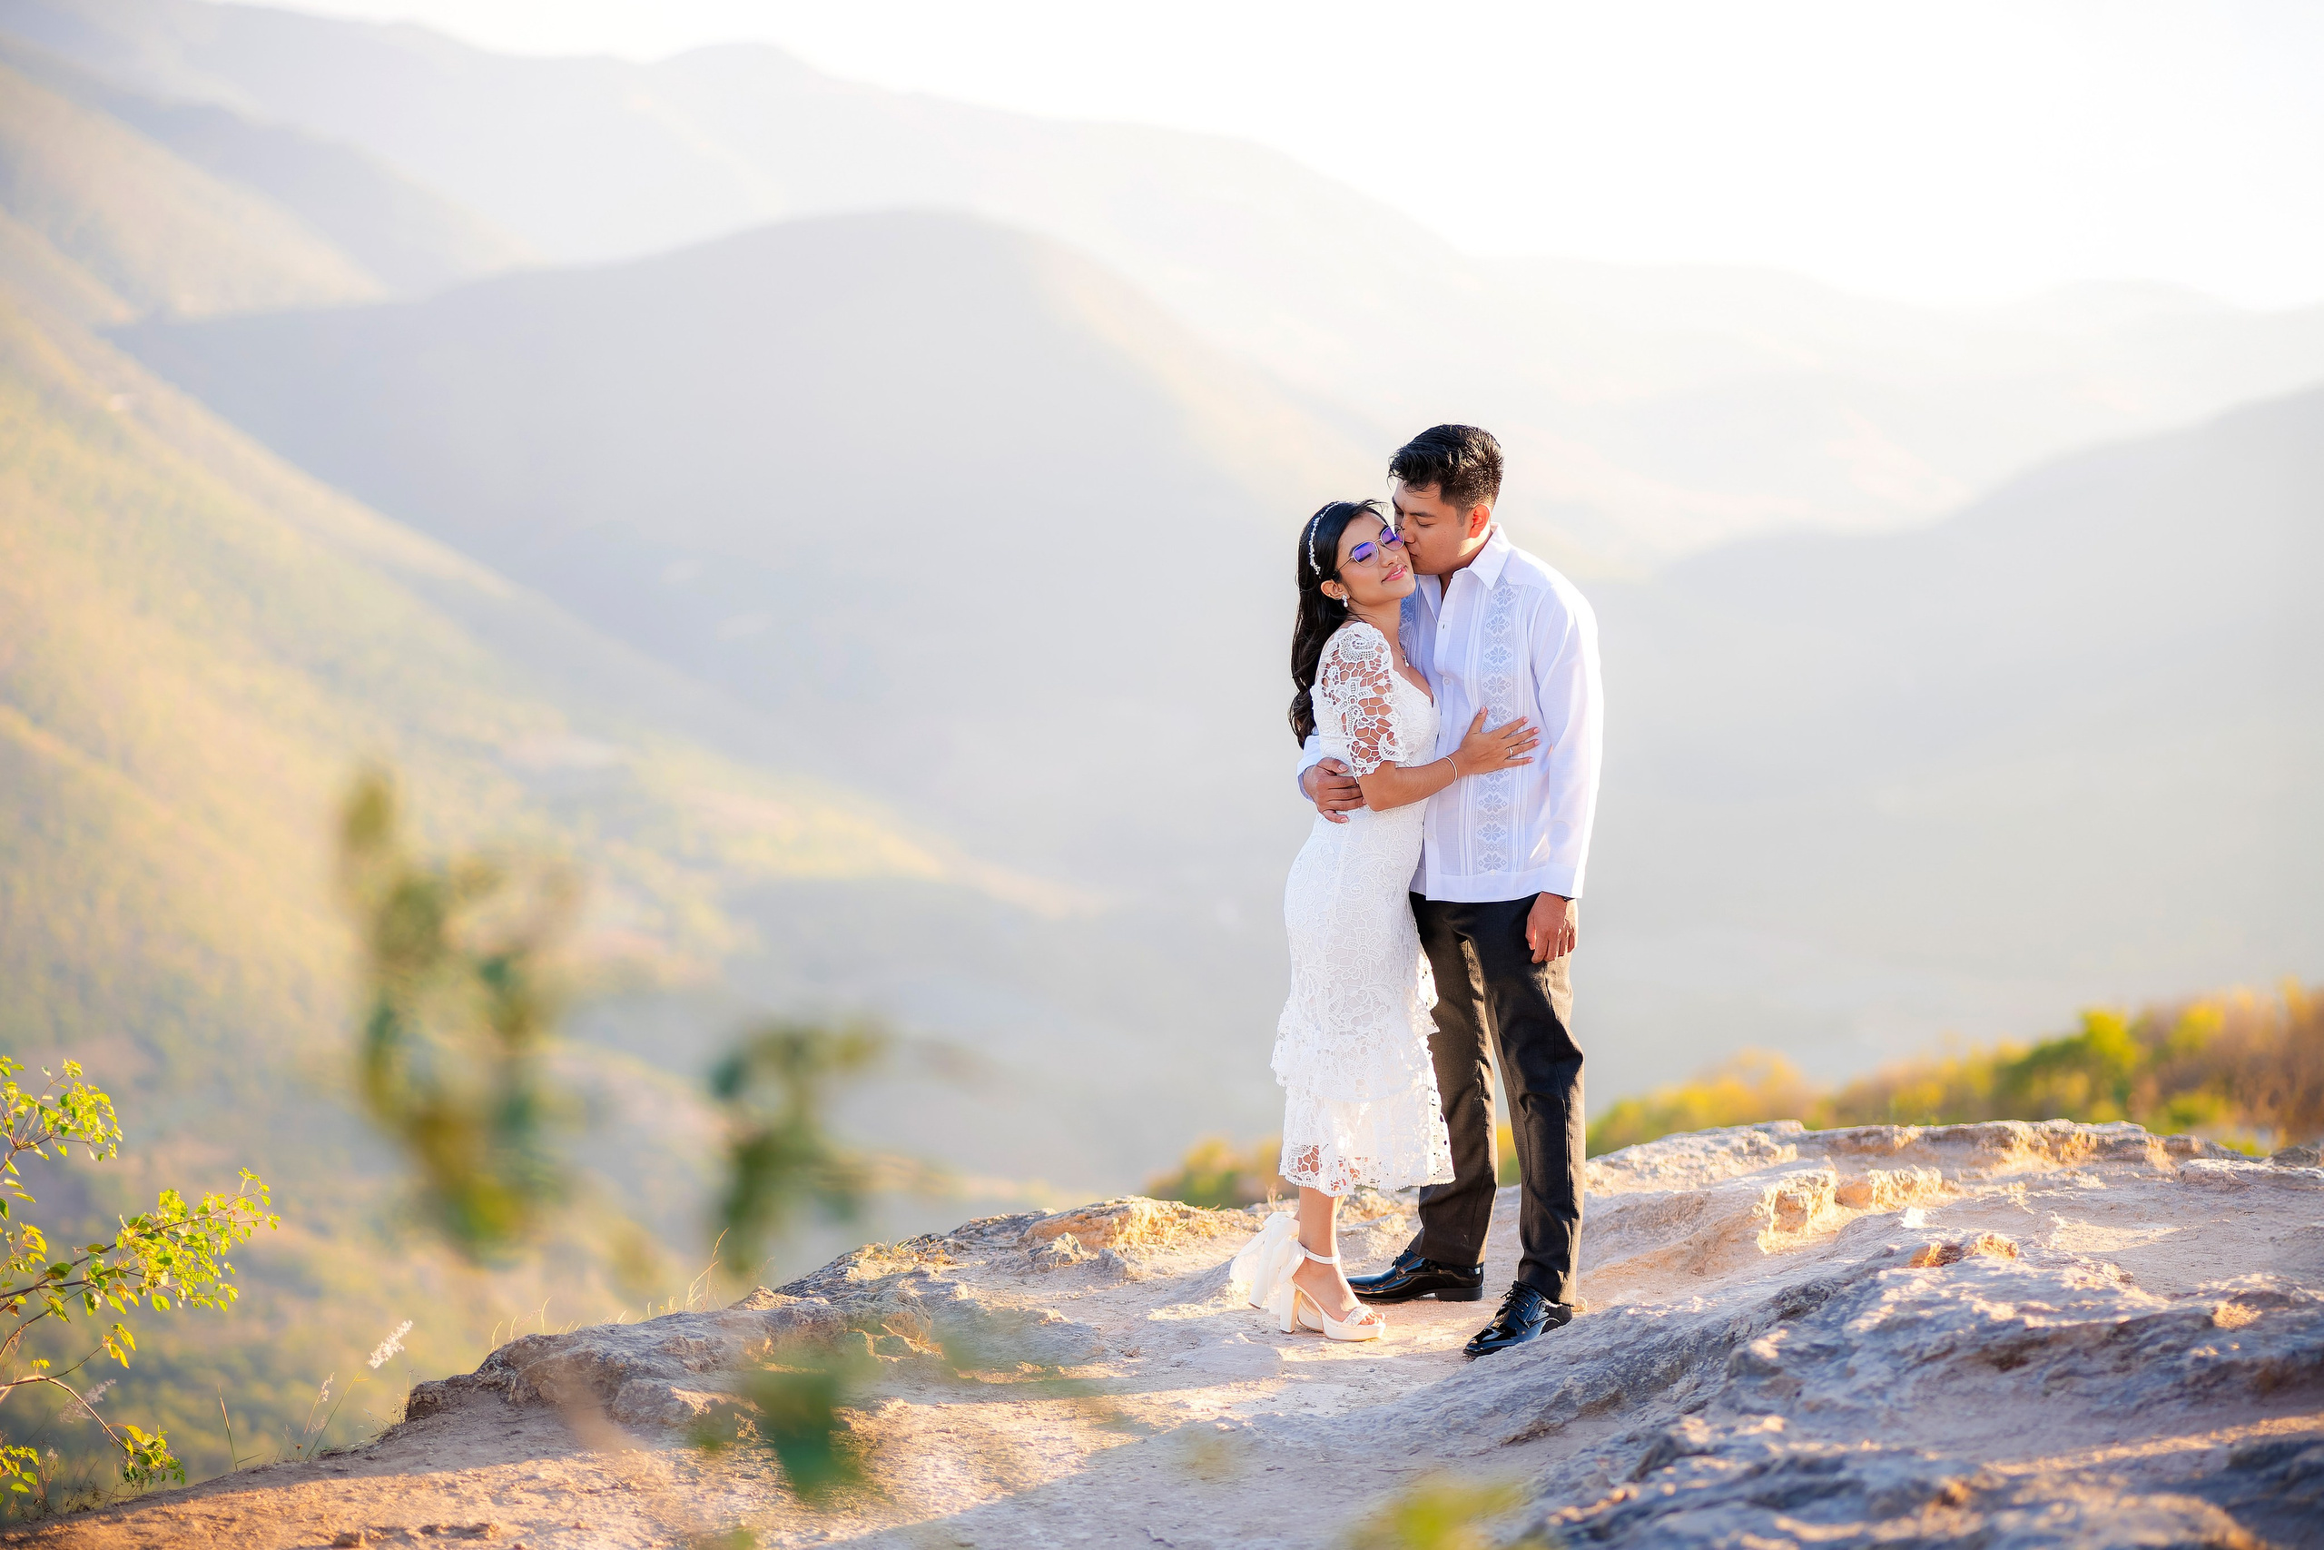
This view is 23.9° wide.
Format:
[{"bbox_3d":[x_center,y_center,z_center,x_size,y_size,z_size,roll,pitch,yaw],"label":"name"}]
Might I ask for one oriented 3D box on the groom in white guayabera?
[{"bbox_3d":[0.562,0.214,10.380,0.620,1.730,0.480,3,4,41],"label":"groom in white guayabera"}]

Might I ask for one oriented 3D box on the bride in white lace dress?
[{"bbox_3d":[0.419,0.272,10.330,0.560,1.570,0.460,1,3,24],"label":"bride in white lace dress"}]

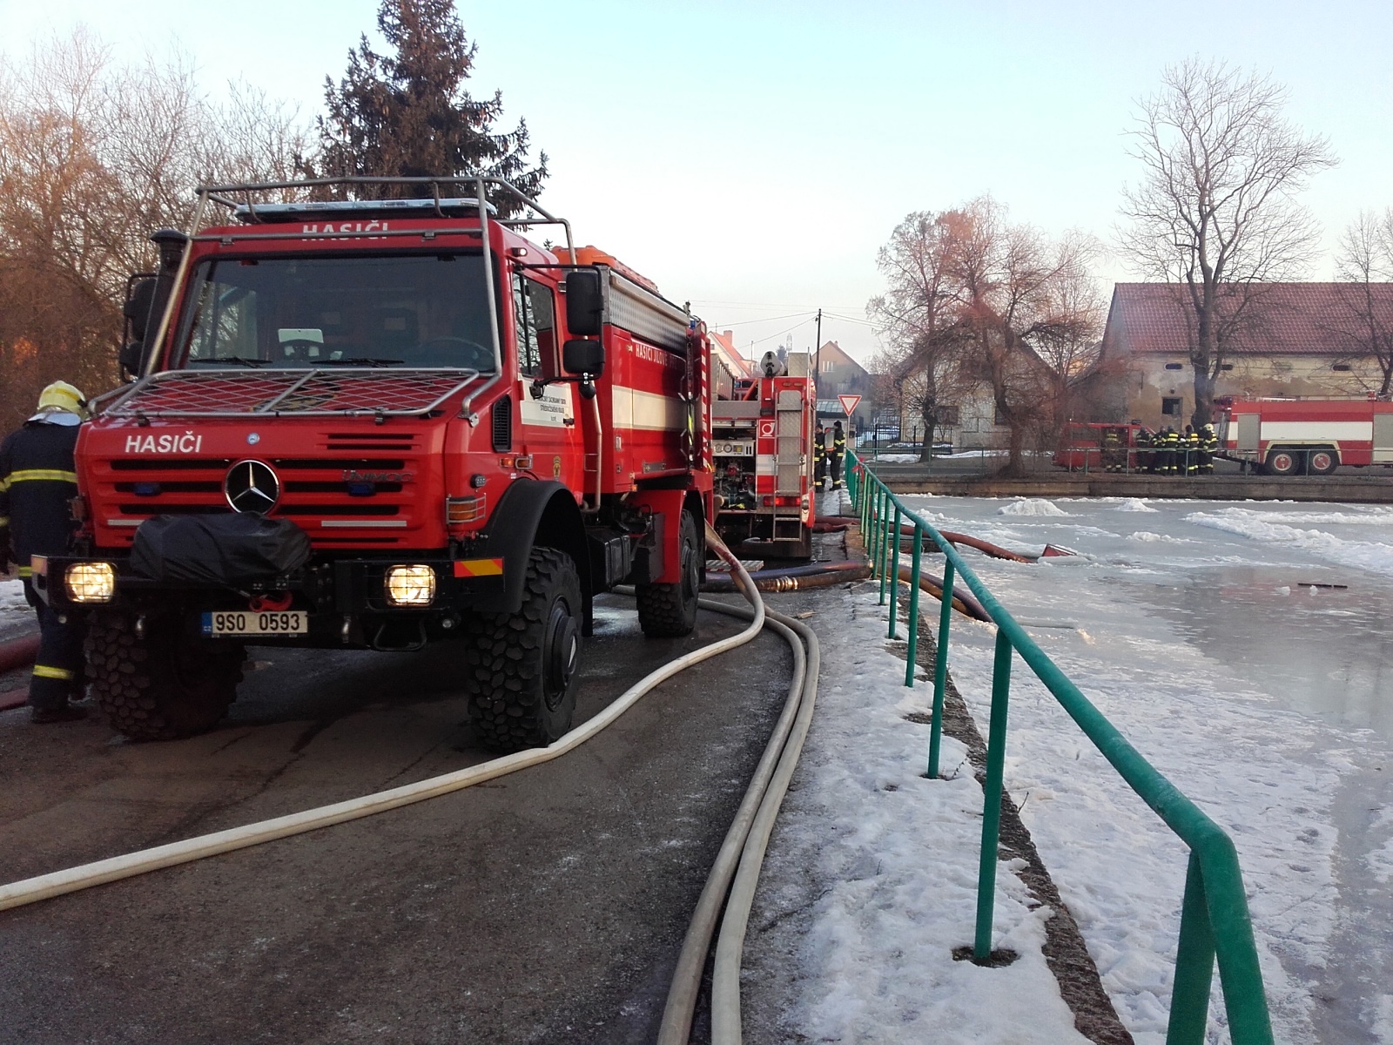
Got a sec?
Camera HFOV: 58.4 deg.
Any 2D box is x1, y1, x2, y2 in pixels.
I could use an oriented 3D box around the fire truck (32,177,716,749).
[{"bbox_3d":[-1.438,-0.416,8.509,2.450,2.980,5.991,1,4,10],"label":"fire truck"}]

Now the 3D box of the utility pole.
[{"bbox_3d":[6.669,-7.572,67.693,0.300,8.200,0.300,2,4,0],"label":"utility pole"}]

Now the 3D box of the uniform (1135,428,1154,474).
[{"bbox_3d":[16.226,-2.578,45.134,0.600,1.730,0.500,3,5,37],"label":"uniform"}]

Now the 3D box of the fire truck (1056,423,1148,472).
[{"bbox_3d":[16.268,-2.906,47.925,4.750,1.980,1.850,0,4,-1],"label":"fire truck"}]

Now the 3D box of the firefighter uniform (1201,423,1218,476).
[{"bbox_3d":[18.079,-2.541,43.930,0.500,1.840,0.600,1,5,15],"label":"firefighter uniform"}]

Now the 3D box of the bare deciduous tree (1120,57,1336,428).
[{"bbox_3d":[21.212,-10.476,49.864,8.700,16.700,8.200,2,5,25],"label":"bare deciduous tree"}]

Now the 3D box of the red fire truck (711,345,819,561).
[{"bbox_3d":[0.721,-1.216,20.534,2.500,2.900,7.500,0,4,6],"label":"red fire truck"}]

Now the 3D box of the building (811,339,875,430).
[{"bbox_3d":[15.857,-15.426,145.597,9.200,10.600,11.000,0,4,6],"label":"building"}]

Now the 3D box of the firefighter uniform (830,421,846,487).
[{"bbox_3d":[3.807,-1.745,33.632,0.420,1.780,0.550,-1,5,-17],"label":"firefighter uniform"}]

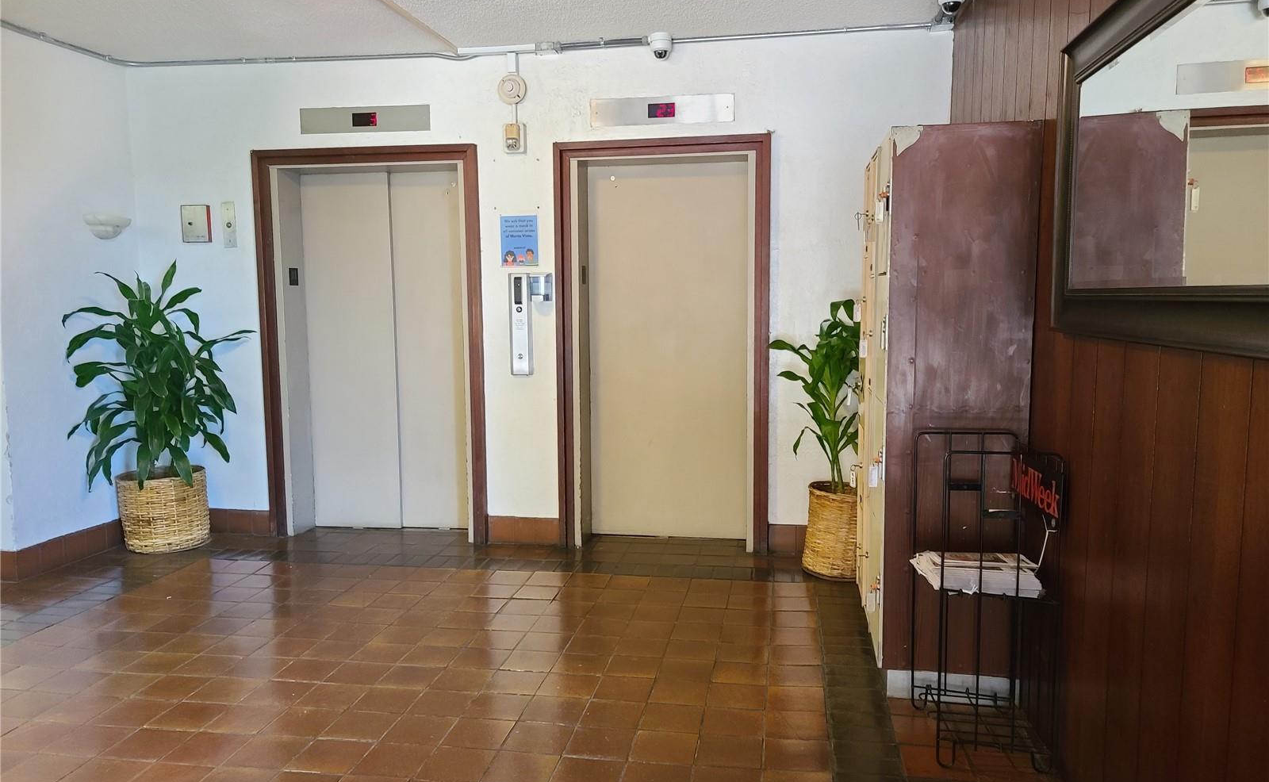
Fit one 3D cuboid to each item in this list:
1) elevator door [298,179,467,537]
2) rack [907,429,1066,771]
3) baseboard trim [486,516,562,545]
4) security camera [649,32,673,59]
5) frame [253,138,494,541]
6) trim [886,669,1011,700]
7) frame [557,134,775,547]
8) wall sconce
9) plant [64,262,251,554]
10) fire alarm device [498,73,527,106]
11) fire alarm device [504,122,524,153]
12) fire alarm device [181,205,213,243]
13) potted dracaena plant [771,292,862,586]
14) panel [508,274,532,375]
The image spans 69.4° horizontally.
[{"bbox_3d":[-1.481,-0.228,5.590,1.084,2.174,0.066,0,5,9],"label":"elevator door"},{"bbox_3d":[1.069,0.622,2.830,0.336,0.948,0.415,0,5,6],"label":"rack"},{"bbox_3d":[-0.634,0.800,5.212,0.418,0.158,0.020,0,5,9],"label":"baseboard trim"},{"bbox_3d":[0.138,-1.791,4.800,0.115,0.136,0.115,0,5,9],"label":"security camera"},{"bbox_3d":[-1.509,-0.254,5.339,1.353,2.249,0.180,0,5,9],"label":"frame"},{"bbox_3d":[1.090,1.015,3.148,0.433,0.103,0.025,0,5,9],"label":"trim"},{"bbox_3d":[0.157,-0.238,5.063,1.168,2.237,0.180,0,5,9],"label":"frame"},{"bbox_3d":[-2.942,-0.923,5.198,0.144,0.137,0.296,0,5,9],"label":"wall sconce"},{"bbox_3d":[-2.577,0.095,5.061,0.880,1.627,0.800,0,5,9],"label":"plant"},{"bbox_3d":[-0.660,-1.635,4.965,0.160,0.160,0.056,0,5,9],"label":"fire alarm device"},{"bbox_3d":[-0.658,-1.374,4.993,0.110,0.156,0.050,0,5,9],"label":"fire alarm device"},{"bbox_3d":[-2.569,-0.979,5.376,0.166,0.219,0.037,0,5,9],"label":"fire alarm device"},{"bbox_3d":[1.004,0.230,4.619,0.638,1.391,0.548,0,5,9],"label":"potted dracaena plant"},{"bbox_3d":[-0.632,-0.368,5.090,0.119,0.558,0.040,0,5,9],"label":"panel"}]

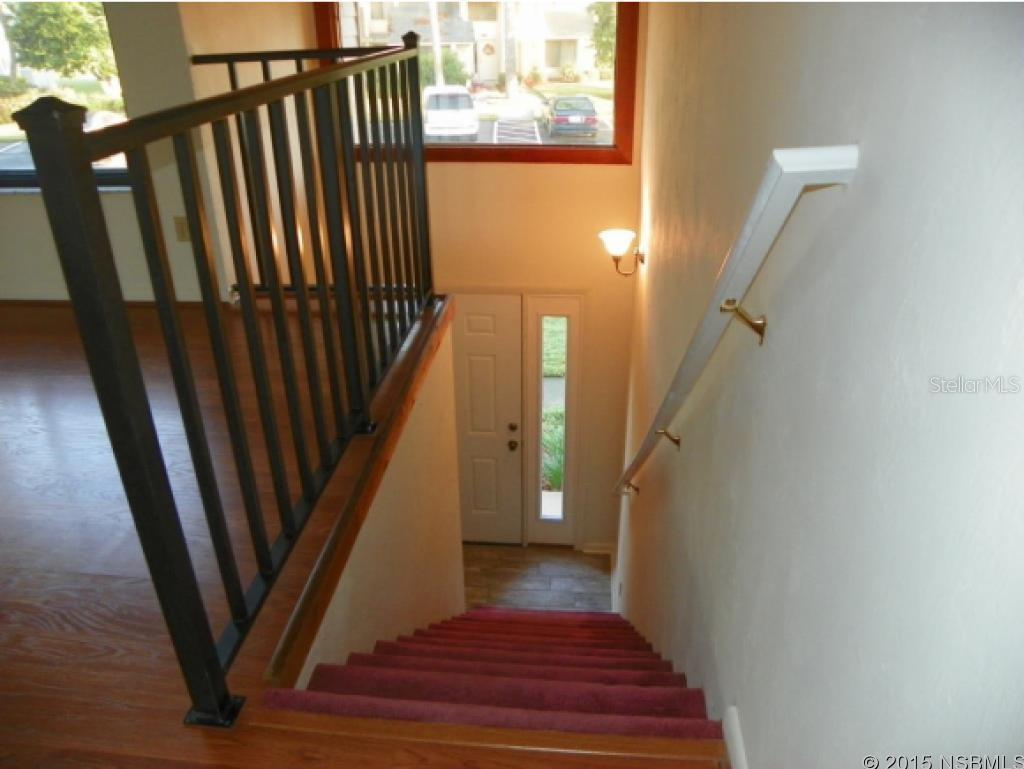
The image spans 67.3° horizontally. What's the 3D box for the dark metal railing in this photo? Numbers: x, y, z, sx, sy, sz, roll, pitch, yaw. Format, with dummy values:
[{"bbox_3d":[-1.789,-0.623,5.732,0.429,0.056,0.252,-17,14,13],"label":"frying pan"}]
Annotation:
[{"bbox_3d":[-0.931,-0.390,2.231,1.026,1.104,2.334,2,27,5],"label":"dark metal railing"}]

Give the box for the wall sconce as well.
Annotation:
[{"bbox_3d":[0.630,-0.768,4.454,0.250,0.244,0.190,2,27,5],"label":"wall sconce"}]

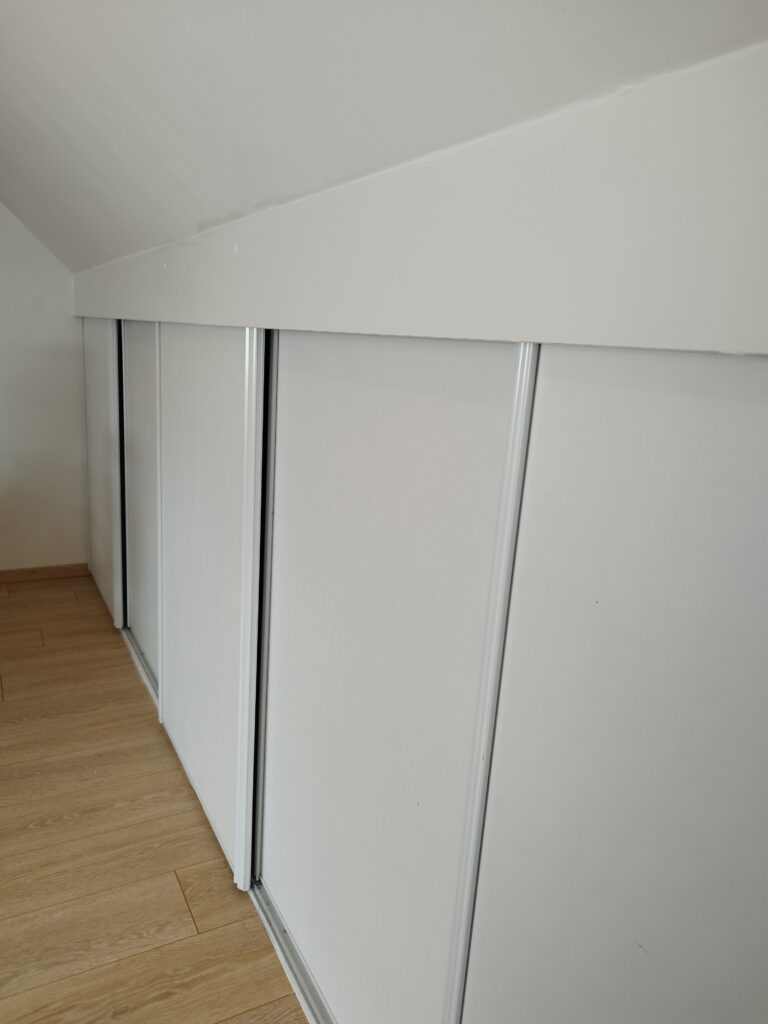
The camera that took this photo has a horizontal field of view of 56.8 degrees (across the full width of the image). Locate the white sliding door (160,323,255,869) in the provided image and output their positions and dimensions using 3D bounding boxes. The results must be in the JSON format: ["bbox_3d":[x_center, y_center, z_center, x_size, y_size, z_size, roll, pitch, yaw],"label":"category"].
[{"bbox_3d":[-0.452,0.147,1.762,0.036,1.194,0.744,-4,16,-30],"label":"white sliding door"}]

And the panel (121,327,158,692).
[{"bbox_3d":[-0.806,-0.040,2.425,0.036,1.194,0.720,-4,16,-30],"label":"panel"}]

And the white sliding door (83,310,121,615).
[{"bbox_3d":[-1.183,-0.208,3.005,0.036,1.194,0.750,-4,16,-30],"label":"white sliding door"}]

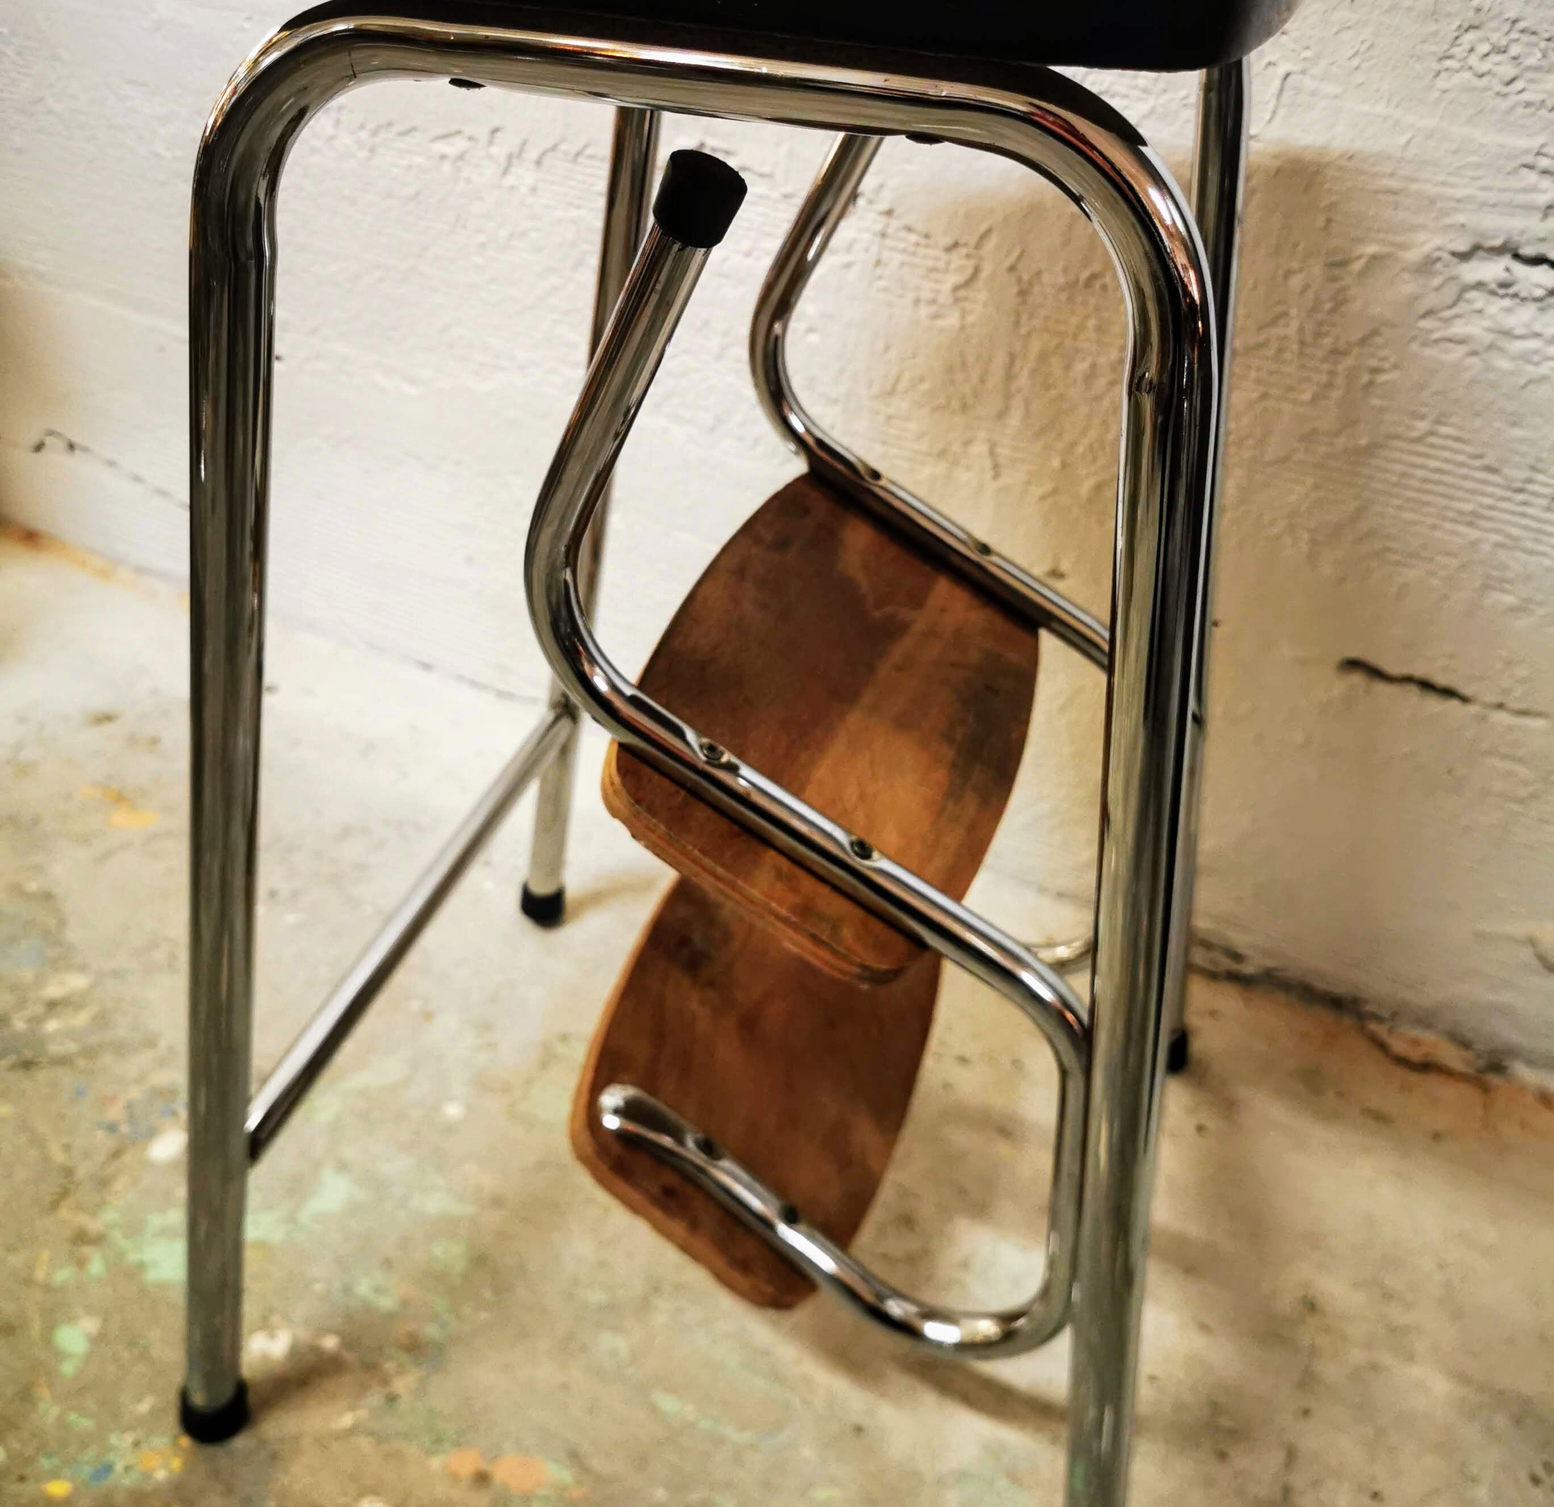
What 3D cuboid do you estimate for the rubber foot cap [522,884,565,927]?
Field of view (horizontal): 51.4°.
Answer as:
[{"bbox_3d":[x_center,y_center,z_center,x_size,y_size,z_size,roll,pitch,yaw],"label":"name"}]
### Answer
[{"bbox_3d":[-0.159,0.102,1.104,0.029,0.026,0.029,8,34,-6],"label":"rubber foot cap"}]

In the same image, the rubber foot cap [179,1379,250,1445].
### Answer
[{"bbox_3d":[-0.261,0.301,0.751,0.029,0.026,0.029,9,30,-5],"label":"rubber foot cap"}]

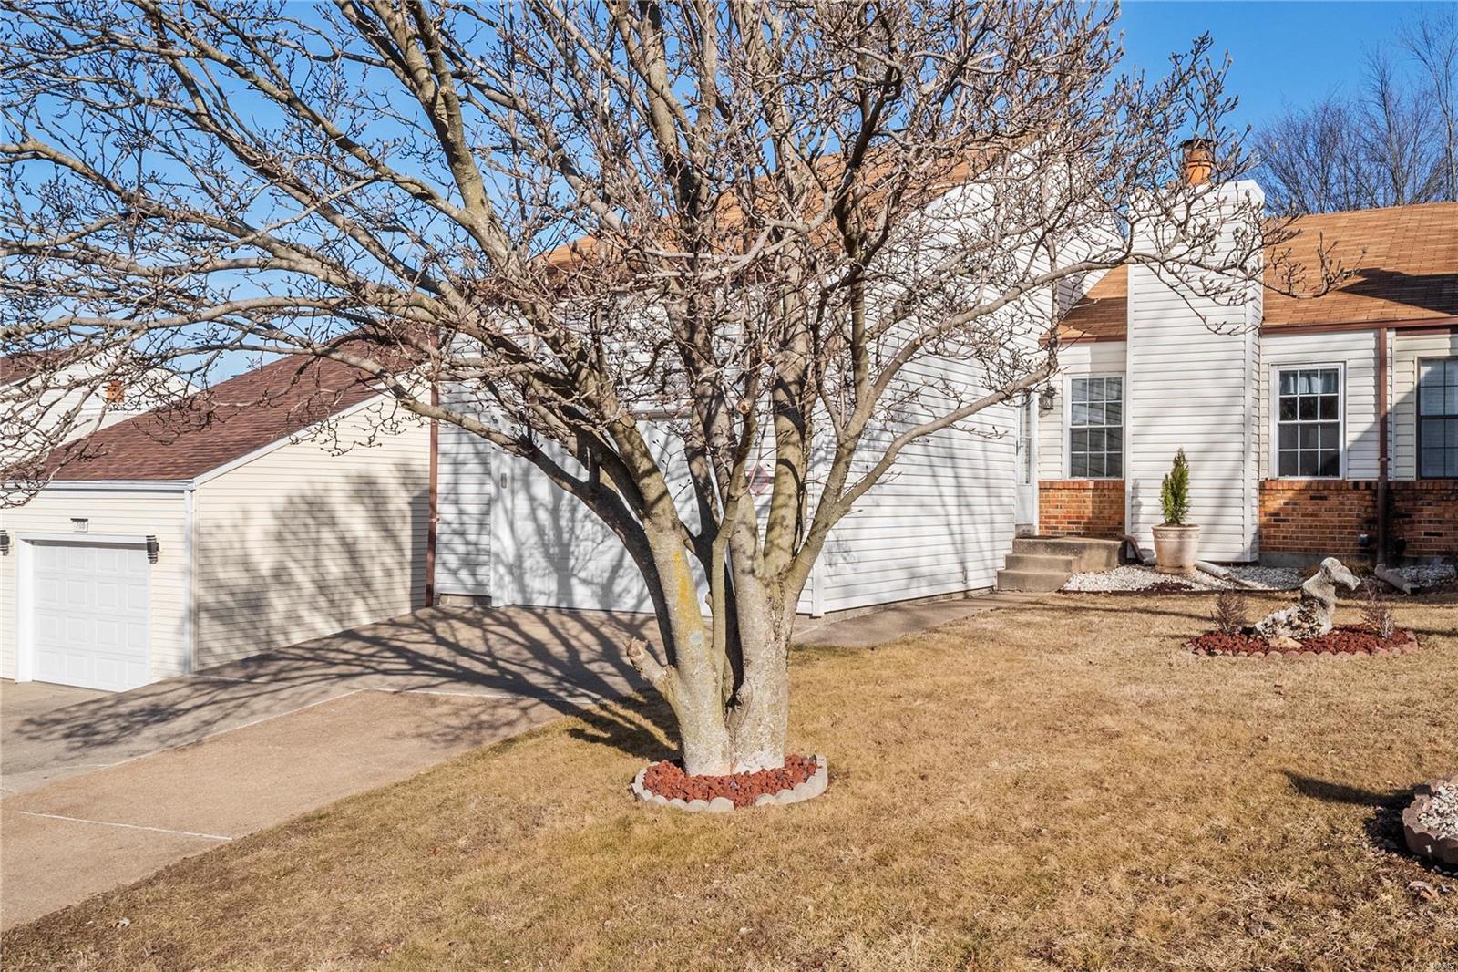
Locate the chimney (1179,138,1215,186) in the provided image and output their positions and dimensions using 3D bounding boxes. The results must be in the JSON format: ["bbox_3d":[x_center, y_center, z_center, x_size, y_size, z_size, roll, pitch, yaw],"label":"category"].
[{"bbox_3d":[5.950,-4.060,15.400,0.440,0.630,0.440,0,-1,32],"label":"chimney"}]

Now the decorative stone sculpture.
[{"bbox_3d":[4.500,0.880,9.450,0.750,0.650,0.360,0,-1,26],"label":"decorative stone sculpture"}]

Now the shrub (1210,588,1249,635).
[{"bbox_3d":[3.980,1.000,9.650,0.310,0.370,0.310,0,-1,24],"label":"shrub"}]

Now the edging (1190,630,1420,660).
[{"bbox_3d":[4.440,1.180,9.350,1.620,0.120,1.500,0,-1,26],"label":"edging"}]

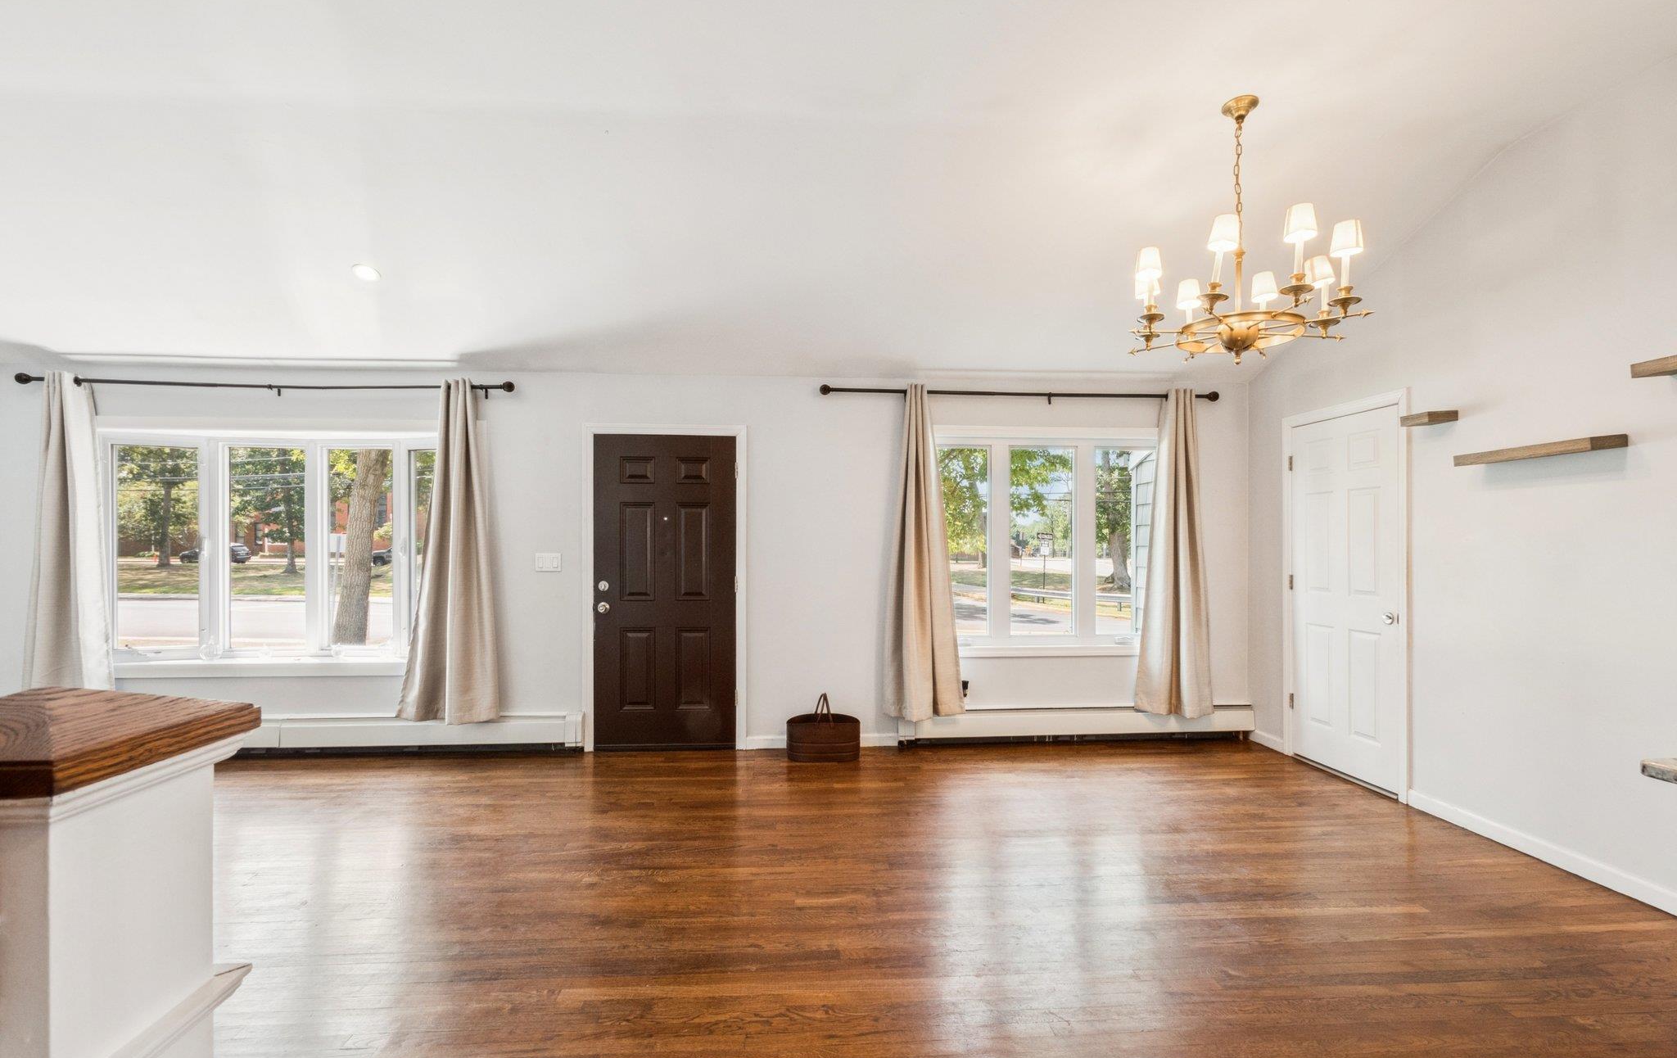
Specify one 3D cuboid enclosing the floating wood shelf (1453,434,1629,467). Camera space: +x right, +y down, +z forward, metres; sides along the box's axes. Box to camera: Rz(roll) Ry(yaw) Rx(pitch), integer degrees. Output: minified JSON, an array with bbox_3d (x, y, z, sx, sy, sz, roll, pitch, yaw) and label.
[{"bbox_3d":[2.904,-0.311,2.830,0.169,0.048,0.507,0,0,-6],"label":"floating wood shelf"}]

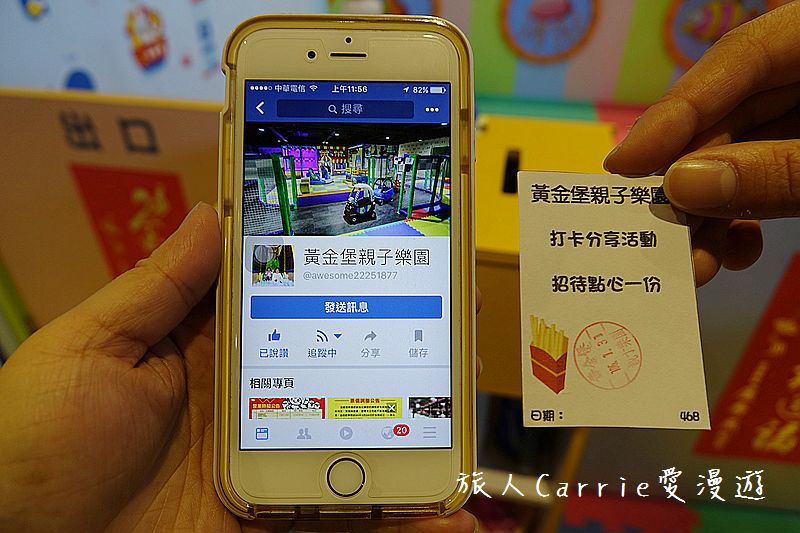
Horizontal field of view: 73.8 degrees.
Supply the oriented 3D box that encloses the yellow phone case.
[{"bbox_3d":[-0.015,-0.001,0.155,0.073,0.143,0.011,0,-2,-1],"label":"yellow phone case"}]

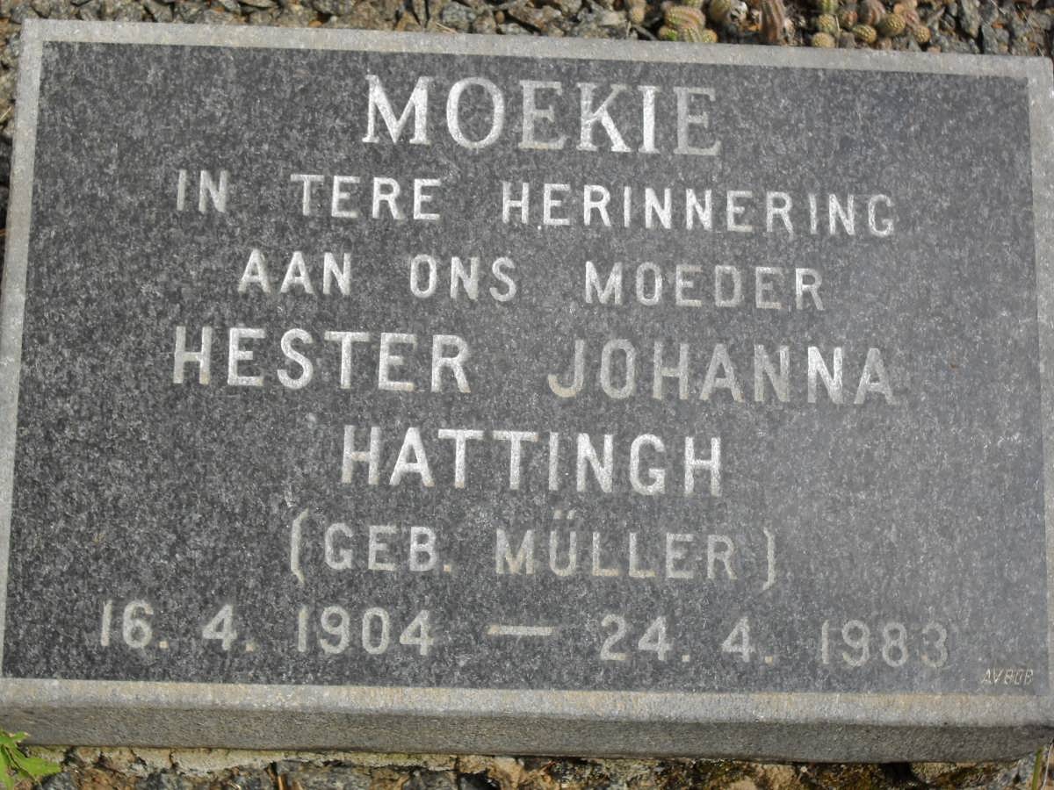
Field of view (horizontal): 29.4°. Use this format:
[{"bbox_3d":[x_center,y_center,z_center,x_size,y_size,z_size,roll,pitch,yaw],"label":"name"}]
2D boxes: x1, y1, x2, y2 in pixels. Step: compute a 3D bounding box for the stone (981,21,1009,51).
[{"bbox_3d":[0.344,-0.264,1.480,0.021,0.017,0.021,0,66,-3],"label":"stone"}]

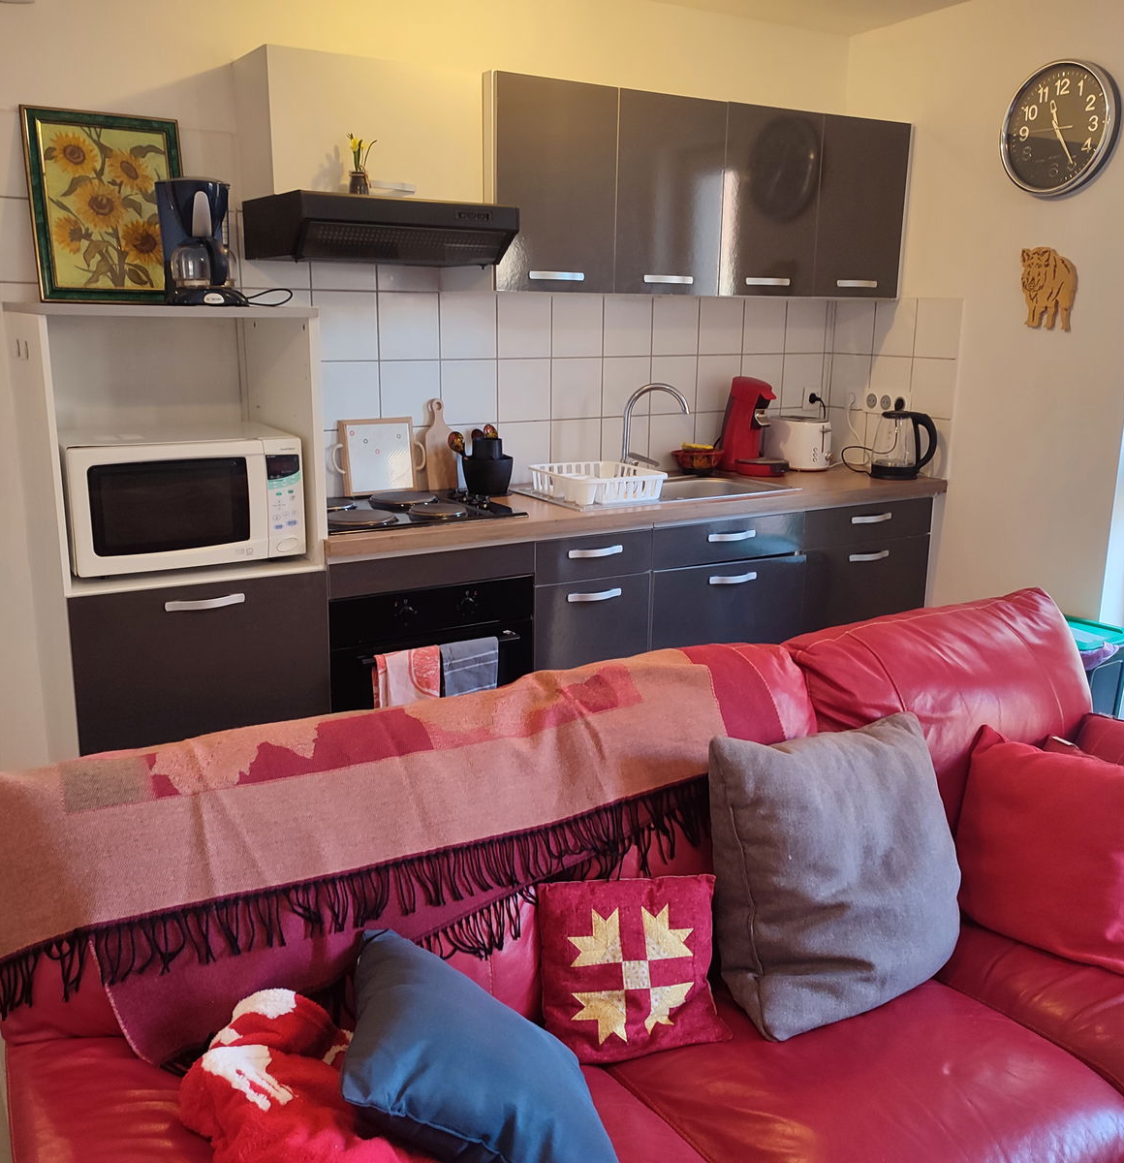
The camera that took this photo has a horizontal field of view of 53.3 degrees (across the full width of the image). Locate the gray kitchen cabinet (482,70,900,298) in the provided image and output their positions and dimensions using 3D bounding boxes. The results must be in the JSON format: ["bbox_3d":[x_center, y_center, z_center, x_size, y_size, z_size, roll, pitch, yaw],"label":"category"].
[{"bbox_3d":[0.418,-1.215,3.603,1.599,0.573,0.328,-8,16,-30],"label":"gray kitchen cabinet"}]

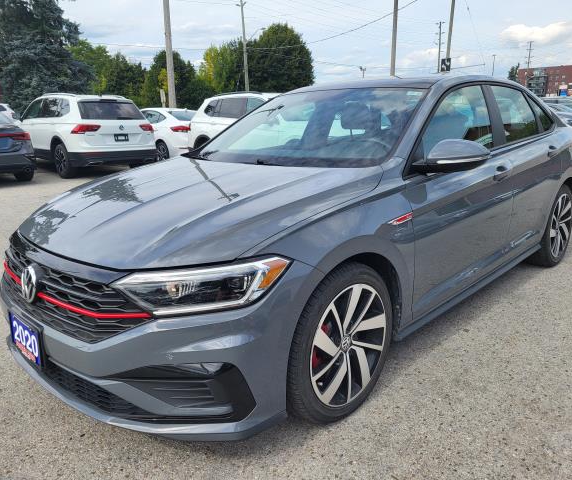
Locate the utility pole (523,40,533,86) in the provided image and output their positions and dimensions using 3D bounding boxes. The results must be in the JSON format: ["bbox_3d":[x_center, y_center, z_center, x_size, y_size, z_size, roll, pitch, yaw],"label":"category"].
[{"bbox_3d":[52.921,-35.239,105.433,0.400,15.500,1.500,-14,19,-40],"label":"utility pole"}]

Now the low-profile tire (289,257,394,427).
[{"bbox_3d":[0.186,0.398,1.963,0.225,0.660,0.660,12,20,43],"label":"low-profile tire"}]

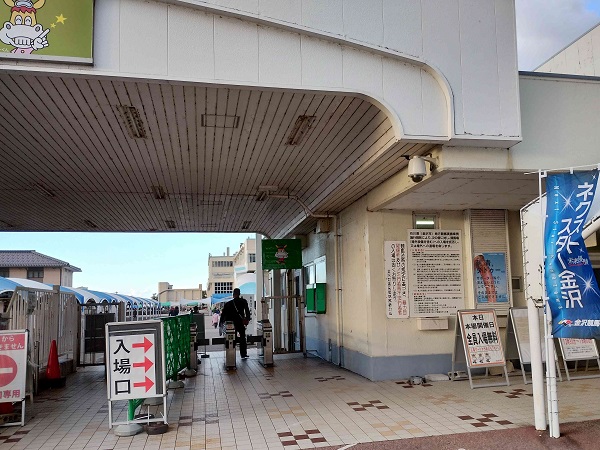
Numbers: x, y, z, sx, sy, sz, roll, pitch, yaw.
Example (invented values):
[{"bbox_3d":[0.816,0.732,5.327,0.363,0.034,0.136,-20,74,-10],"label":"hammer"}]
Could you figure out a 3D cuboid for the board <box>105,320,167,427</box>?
[{"bbox_3d":[-1.927,1.768,5.720,0.640,1.170,0.200,-2,-5,-12],"label":"board"}]

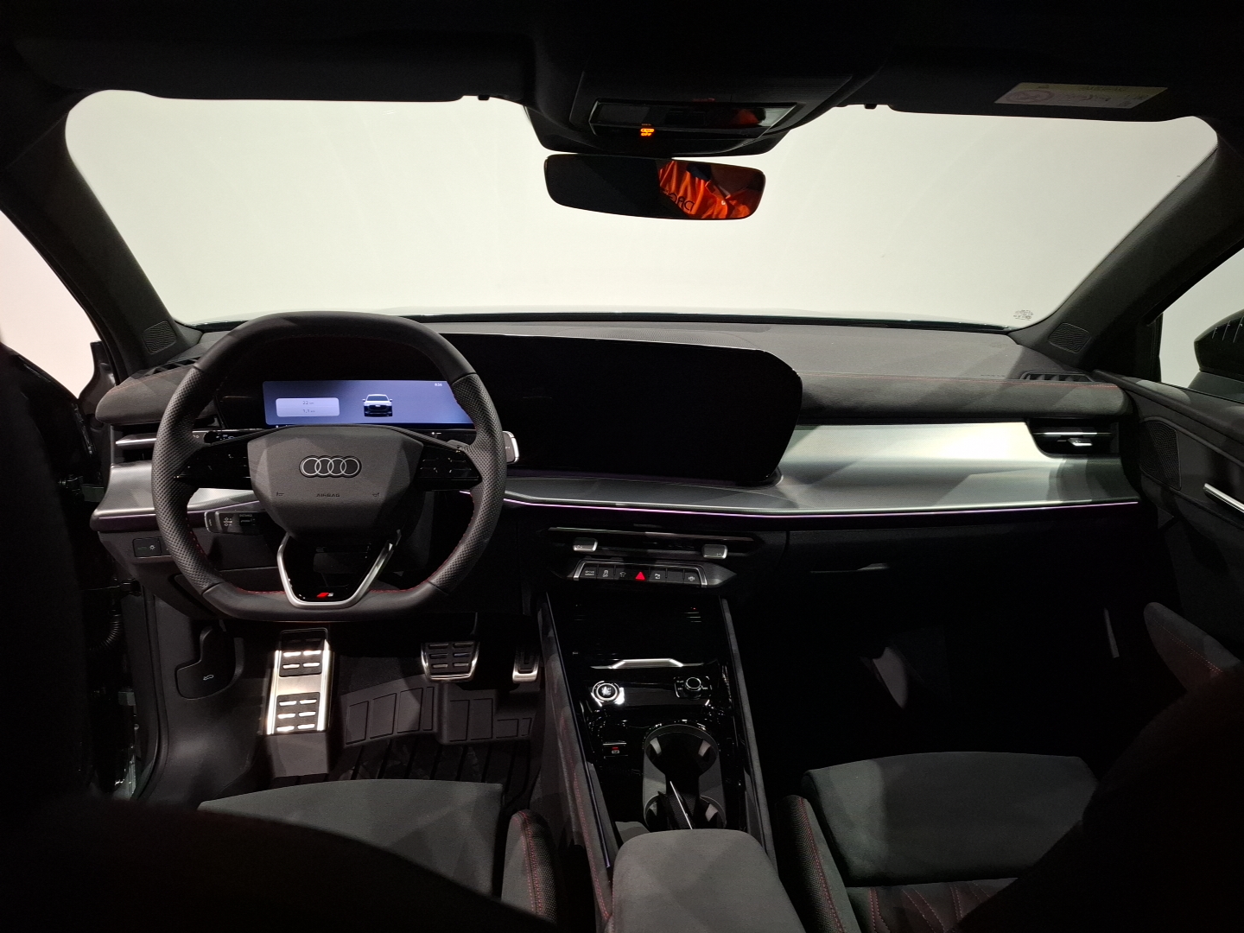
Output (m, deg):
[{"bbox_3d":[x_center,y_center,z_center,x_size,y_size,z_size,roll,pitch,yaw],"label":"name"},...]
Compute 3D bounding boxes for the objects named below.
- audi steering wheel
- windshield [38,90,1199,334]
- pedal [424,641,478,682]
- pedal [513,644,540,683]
[{"bbox_3d":[-0.314,0.003,0.903,0.368,0.338,0.090,-1,-5,-4],"label":"audi steering wheel"},{"bbox_3d":[0.016,-0.282,1.119,1.340,0.110,0.700,-1,-9,-4],"label":"windshield"},{"bbox_3d":[-0.281,0.321,1.365,0.093,0.068,0.030,-1,-15,-4],"label":"pedal"},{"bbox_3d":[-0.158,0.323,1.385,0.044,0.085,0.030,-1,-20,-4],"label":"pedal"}]

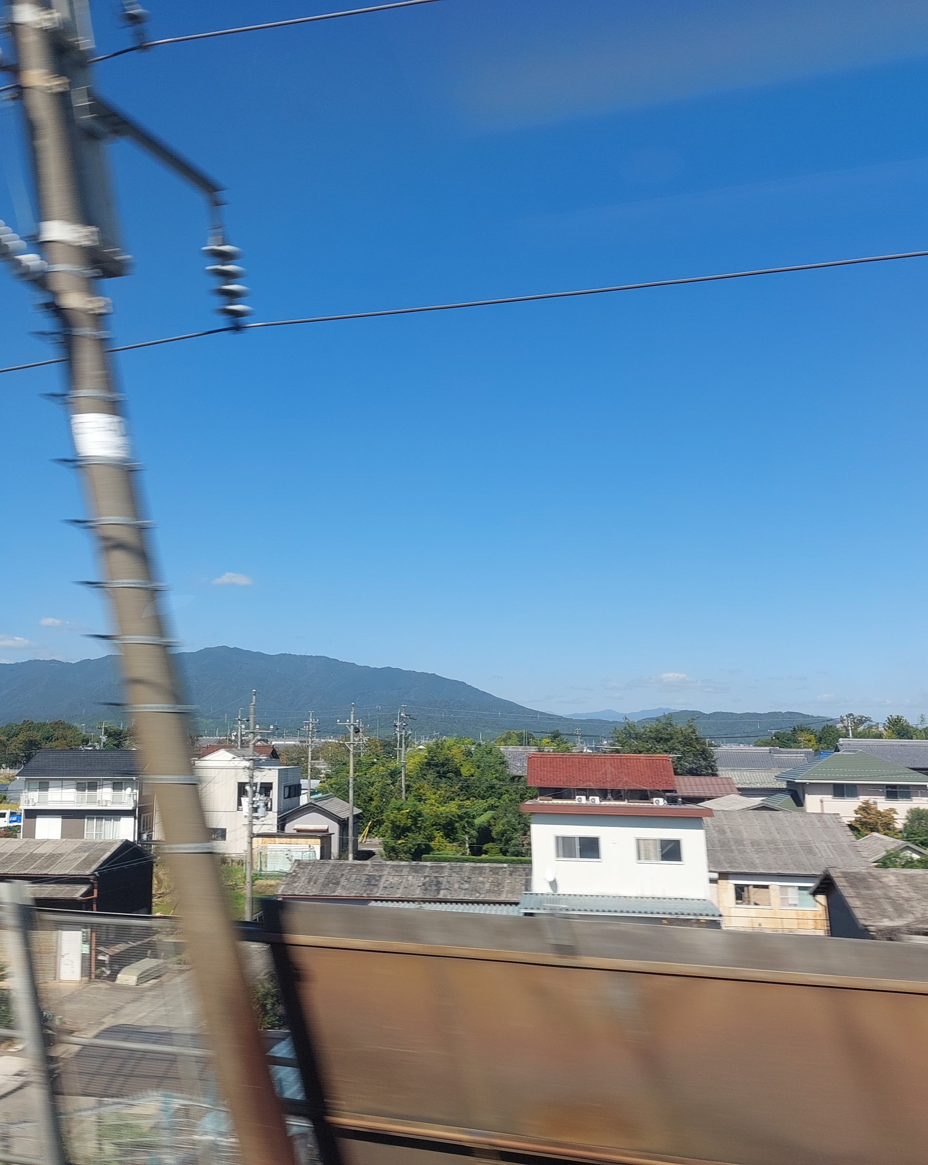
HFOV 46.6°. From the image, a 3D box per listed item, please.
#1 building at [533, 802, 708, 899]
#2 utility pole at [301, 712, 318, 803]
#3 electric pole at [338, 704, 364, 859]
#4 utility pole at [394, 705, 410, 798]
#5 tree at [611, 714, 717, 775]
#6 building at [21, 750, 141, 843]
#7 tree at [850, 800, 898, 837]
[{"bbox_3d":[6.221,12.291,43.300,7.400,6.700,5.000,-1,-8,10],"label":"building"},{"bbox_3d":[-15.312,18.863,107.000,1.400,11.600,0.800,0,-8,6],"label":"utility pole"},{"bbox_3d":[-8.488,15.104,81.000,1.700,11.800,0.600,0,-8,6],"label":"electric pole"},{"bbox_3d":[-5.187,16.778,93.000,1.100,12.000,0.700,0,-8,6],"label":"utility pole"},{"bbox_3d":[19.647,18.989,106.000,10.400,12.000,10.000,1,-8,0],"label":"tree"},{"bbox_3d":[-31.393,18.186,91.200,10.000,8.000,8.600,1,-8,-3],"label":"building"},{"bbox_3d":[29.368,18.070,77.000,3.500,5.000,3.400,1,-8,0],"label":"tree"}]

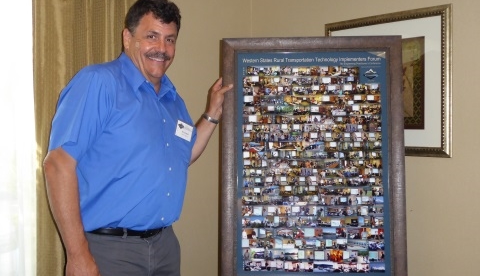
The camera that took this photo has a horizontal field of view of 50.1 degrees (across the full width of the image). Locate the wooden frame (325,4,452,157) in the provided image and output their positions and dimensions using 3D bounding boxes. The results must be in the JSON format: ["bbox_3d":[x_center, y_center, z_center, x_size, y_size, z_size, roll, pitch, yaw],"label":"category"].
[{"bbox_3d":[0.713,-0.258,2.529,0.675,0.690,0.035,1,1,43],"label":"wooden frame"}]

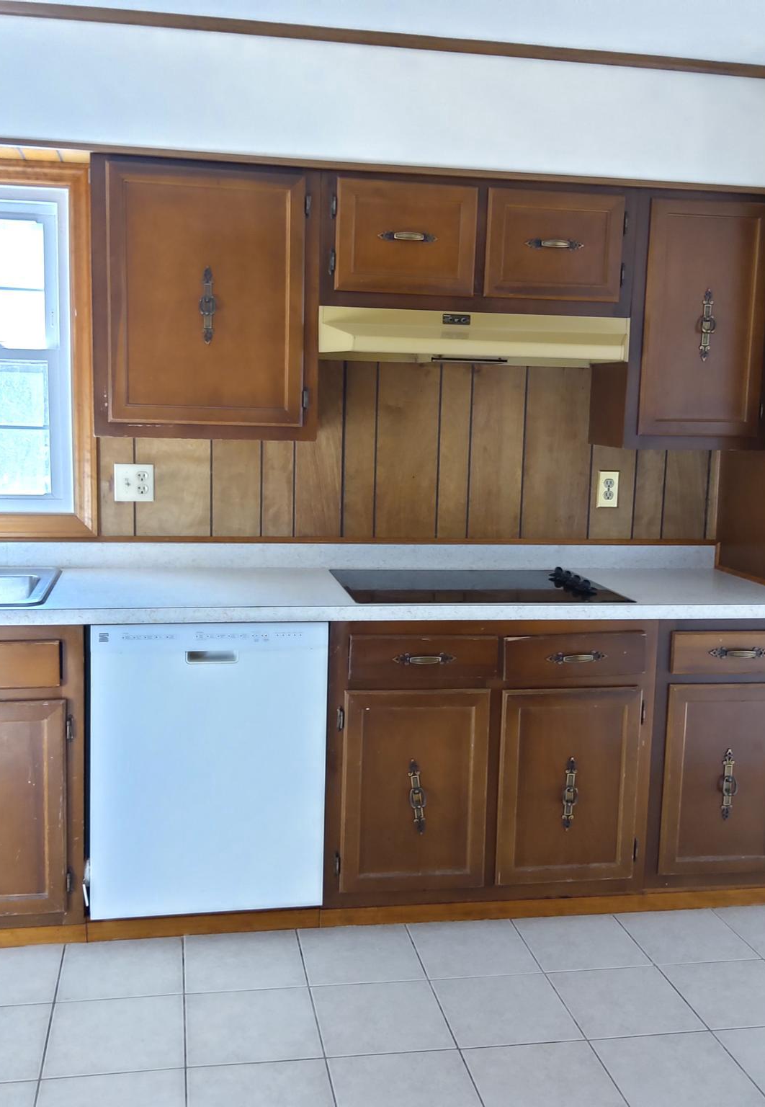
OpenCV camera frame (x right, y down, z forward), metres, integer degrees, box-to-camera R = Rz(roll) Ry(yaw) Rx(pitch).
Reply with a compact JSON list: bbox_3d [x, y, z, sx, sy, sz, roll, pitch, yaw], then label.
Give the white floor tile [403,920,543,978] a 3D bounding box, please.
[{"bbox_3d":[0.244,1.066,2.982,0.301,0.009,0.295,0,8,-10],"label":"white floor tile"}]

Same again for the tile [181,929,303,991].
[{"bbox_3d":[-0.356,1.060,2.864,0.303,0.010,0.293,0,8,-10],"label":"tile"}]

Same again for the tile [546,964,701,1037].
[{"bbox_3d":[0.597,1.108,2.739,0.303,0.010,0.303,0,8,-10],"label":"tile"}]

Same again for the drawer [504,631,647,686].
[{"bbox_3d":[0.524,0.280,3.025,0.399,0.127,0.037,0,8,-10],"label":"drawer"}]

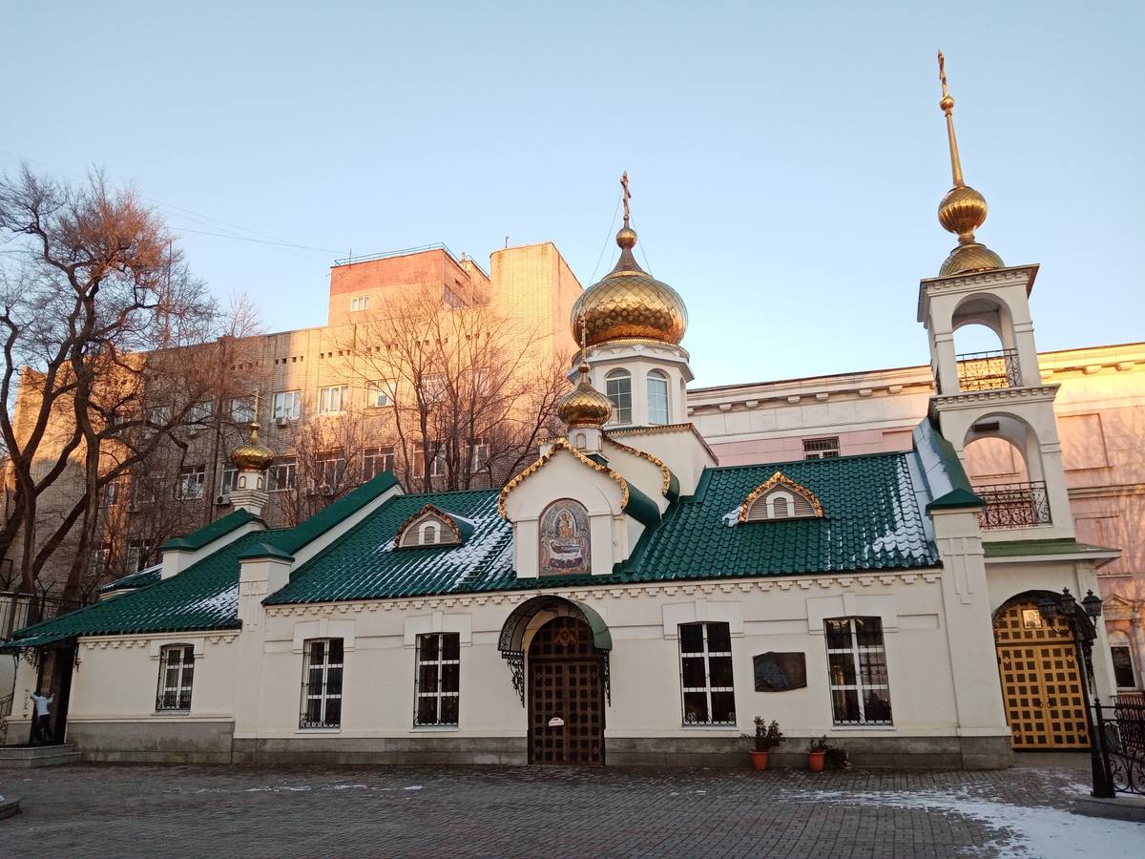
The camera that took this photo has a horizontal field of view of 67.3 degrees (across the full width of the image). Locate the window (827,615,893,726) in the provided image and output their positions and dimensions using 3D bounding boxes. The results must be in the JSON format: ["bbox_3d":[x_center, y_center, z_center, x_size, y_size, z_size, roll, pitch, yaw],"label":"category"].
[{"bbox_3d":[5.258,4.435,15.841,1.020,1.938,0.160,-6,-16,17],"label":"window"}]

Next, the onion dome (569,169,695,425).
[{"bbox_3d":[1.738,-3.899,26.363,3.900,8.941,3.900,-6,-16,17],"label":"onion dome"}]

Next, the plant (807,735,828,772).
[{"bbox_3d":[4.381,5.762,15.312,0.398,0.582,0.380,-6,-16,17],"label":"plant"}]

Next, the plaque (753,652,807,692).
[{"bbox_3d":[3.904,4.554,16.148,0.948,0.743,0.070,-6,-16,17],"label":"plaque"}]

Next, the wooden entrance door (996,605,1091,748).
[{"bbox_3d":[9.462,4.960,17.430,1.467,2.874,0.140,-6,-16,17],"label":"wooden entrance door"}]

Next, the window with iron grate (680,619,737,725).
[{"bbox_3d":[2.694,4.879,17.238,1.057,2.018,0.180,-6,-15,17],"label":"window with iron grate"}]

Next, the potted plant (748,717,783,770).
[{"bbox_3d":[3.526,5.719,15.694,0.643,0.910,0.500,-6,-16,17],"label":"potted plant"}]

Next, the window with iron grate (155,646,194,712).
[{"bbox_3d":[-9.779,6.127,21.265,1.038,1.579,0.180,-6,-15,17],"label":"window with iron grate"}]

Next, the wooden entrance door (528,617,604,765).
[{"bbox_3d":[-0.146,5.490,18.190,1.691,2.975,0.180,-6,-15,17],"label":"wooden entrance door"}]

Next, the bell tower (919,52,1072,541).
[{"bbox_3d":[9.094,-3.368,19.664,2.459,12.093,2.459,-6,-15,17],"label":"bell tower"}]

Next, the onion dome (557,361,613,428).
[{"bbox_3d":[0.316,-0.874,21.257,1.350,1.658,1.350,-2,-14,0],"label":"onion dome"}]

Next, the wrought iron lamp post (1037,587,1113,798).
[{"bbox_3d":[6.926,3.500,11.619,0.820,2.691,0.820,-6,-15,17],"label":"wrought iron lamp post"}]

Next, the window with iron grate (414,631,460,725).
[{"bbox_3d":[-2.890,5.310,18.298,1.047,1.920,0.160,-6,-16,17],"label":"window with iron grate"}]

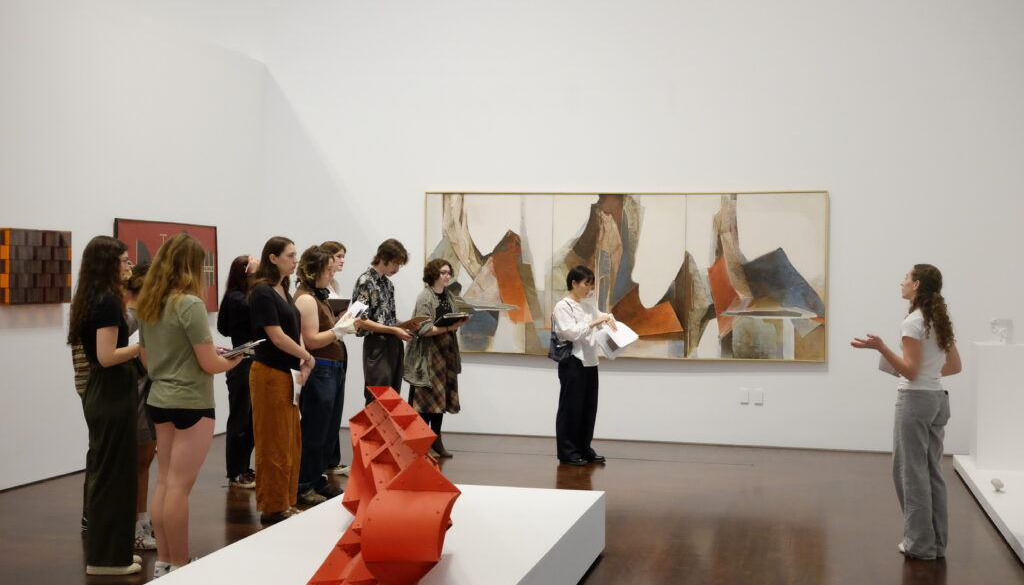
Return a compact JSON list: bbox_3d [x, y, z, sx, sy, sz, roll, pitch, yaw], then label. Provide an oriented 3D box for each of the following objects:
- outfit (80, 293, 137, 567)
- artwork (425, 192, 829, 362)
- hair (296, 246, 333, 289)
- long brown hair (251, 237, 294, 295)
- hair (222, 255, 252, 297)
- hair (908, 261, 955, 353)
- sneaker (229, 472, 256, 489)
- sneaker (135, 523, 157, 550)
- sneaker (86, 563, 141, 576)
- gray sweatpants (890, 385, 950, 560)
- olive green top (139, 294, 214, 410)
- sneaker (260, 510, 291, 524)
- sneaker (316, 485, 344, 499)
[{"bbox_3d":[-2.039,0.689,5.933,0.310,1.388,0.400,0,1,-8],"label":"outfit"},{"bbox_3d":[0.973,-0.171,10.755,3.720,1.530,0.060,1,1,14],"label":"artwork"},{"bbox_3d":[-1.301,-0.166,7.748,0.250,0.292,0.210,0,1,-18],"label":"hair"},{"bbox_3d":[-1.487,-0.164,7.225,0.220,0.370,0.200,1,1,20],"label":"long brown hair"},{"bbox_3d":[-1.948,-0.114,8.339,0.220,0.300,0.200,1,1,20],"label":"hair"},{"bbox_3d":[2.330,0.083,6.477,0.210,0.480,0.200,1,1,20],"label":"hair"},{"bbox_3d":[-1.884,1.317,8.226,0.270,0.110,0.100,1,1,32],"label":"sneaker"},{"bbox_3d":[-2.019,1.344,6.426,0.260,0.120,0.100,1,1,10],"label":"sneaker"},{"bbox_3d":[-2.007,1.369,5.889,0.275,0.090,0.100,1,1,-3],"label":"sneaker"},{"bbox_3d":[2.265,0.985,6.413,0.360,0.926,0.290,0,1,-45],"label":"gray sweatpants"},{"bbox_3d":[-1.648,0.292,5.767,0.420,0.594,0.290,2,1,44],"label":"olive green top"},{"bbox_3d":[-1.405,1.350,7.140,0.260,0.095,0.100,0,1,-15],"label":"sneaker"},{"bbox_3d":[-1.242,1.330,7.918,0.270,0.110,0.100,1,1,22],"label":"sneaker"}]

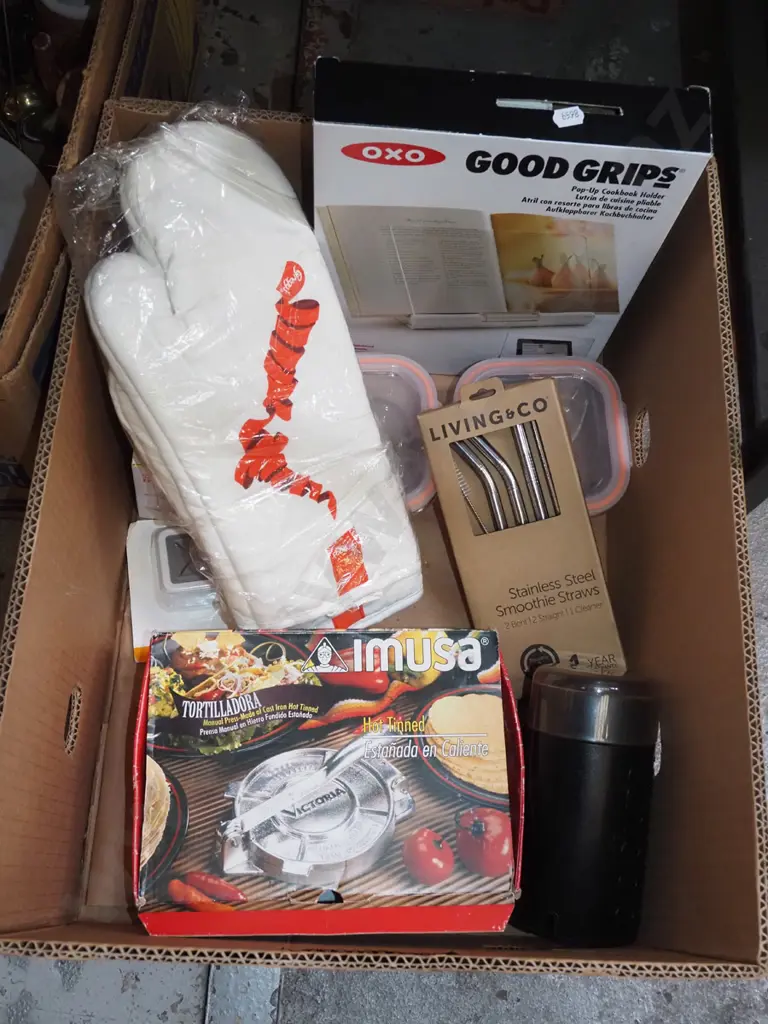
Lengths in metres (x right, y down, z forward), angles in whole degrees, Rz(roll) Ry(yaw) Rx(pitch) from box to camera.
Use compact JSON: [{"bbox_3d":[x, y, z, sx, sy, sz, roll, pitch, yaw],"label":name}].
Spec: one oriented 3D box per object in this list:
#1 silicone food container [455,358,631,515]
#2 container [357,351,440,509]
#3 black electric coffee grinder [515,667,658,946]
[{"bbox_3d":[0.123,-0.051,0.782,0.143,0.060,0.137,-1,68,-4],"label":"silicone food container"},{"bbox_3d":[-0.029,-0.056,0.774,0.144,0.060,0.137,-1,68,-4],"label":"container"},{"bbox_3d":[0.140,0.201,0.657,0.086,0.086,0.173,9,74,0],"label":"black electric coffee grinder"}]

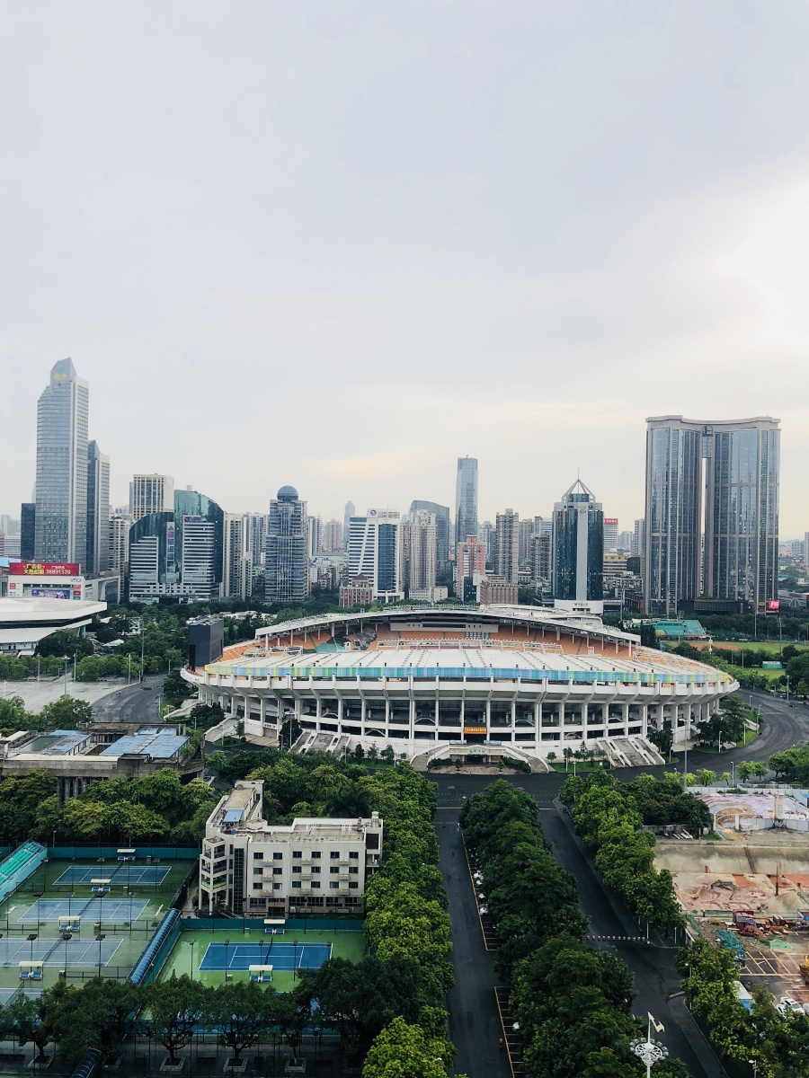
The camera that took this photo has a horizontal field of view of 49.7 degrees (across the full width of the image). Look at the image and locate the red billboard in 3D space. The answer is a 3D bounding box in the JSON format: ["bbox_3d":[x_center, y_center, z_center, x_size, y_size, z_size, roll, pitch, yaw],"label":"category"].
[{"bbox_3d":[-324.350,27.350,787.020,62.300,10.900,3.000,1,0,-1],"label":"red billboard"}]

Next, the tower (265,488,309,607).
[{"bbox_3d":[-116.600,13.140,872.200,37.600,132.300,44.000,1,0,-1],"label":"tower"}]

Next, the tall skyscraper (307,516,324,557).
[{"bbox_3d":[-147.810,21.520,1475.260,25.600,118.700,25.000,1,0,-1],"label":"tall skyscraper"}]

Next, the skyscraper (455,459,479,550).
[{"bbox_3d":[93.960,-19.870,1324.250,33.700,207.500,35.000,1,0,-1],"label":"skyscraper"}]

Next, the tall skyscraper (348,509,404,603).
[{"bbox_3d":[-29.000,24.330,866.020,53.000,107.500,32.000,1,0,-1],"label":"tall skyscraper"}]

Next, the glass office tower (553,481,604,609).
[{"bbox_3d":[173.050,11.210,868.010,46.000,141.000,43.000,1,0,-1],"label":"glass office tower"}]

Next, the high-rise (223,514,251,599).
[{"bbox_3d":[-169.600,25.030,885.020,25.000,101.000,22.000,1,0,-1],"label":"high-rise"}]

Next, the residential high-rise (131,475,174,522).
[{"bbox_3d":[-293.940,1.540,1021.420,35.400,151.300,42.000,1,0,-1],"label":"residential high-rise"}]

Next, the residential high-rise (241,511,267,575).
[{"bbox_3d":[-244.420,18.610,1439.210,46.200,121.500,26.000,1,0,-1],"label":"residential high-rise"}]

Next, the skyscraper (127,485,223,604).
[{"bbox_3d":[-224.660,14.160,866.470,87.100,127.100,36.000,1,0,-1],"label":"skyscraper"}]

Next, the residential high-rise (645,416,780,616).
[{"bbox_3d":[304.880,-16.920,863.980,125.000,202.000,44.000,1,0,-1],"label":"residential high-rise"}]

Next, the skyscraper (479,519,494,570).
[{"bbox_3d":[122.550,26.500,1300.020,24.000,108.000,22.000,1,0,-1],"label":"skyscraper"}]

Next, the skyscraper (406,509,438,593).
[{"bbox_3d":[20.210,24.050,975.880,30.300,115.100,27.000,1,0,-1],"label":"skyscraper"}]

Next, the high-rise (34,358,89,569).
[{"bbox_3d":[-328.270,-48.700,839.000,36.100,249.600,38.000,1,0,-1],"label":"high-rise"}]

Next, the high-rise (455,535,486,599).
[{"bbox_3d":[70.050,37.320,925.030,32.000,85.000,22.000,1,0,-1],"label":"high-rise"}]

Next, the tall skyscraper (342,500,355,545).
[{"bbox_3d":[-185.920,-23.460,2996.490,38.300,217.900,38.000,1,0,-1],"label":"tall skyscraper"}]

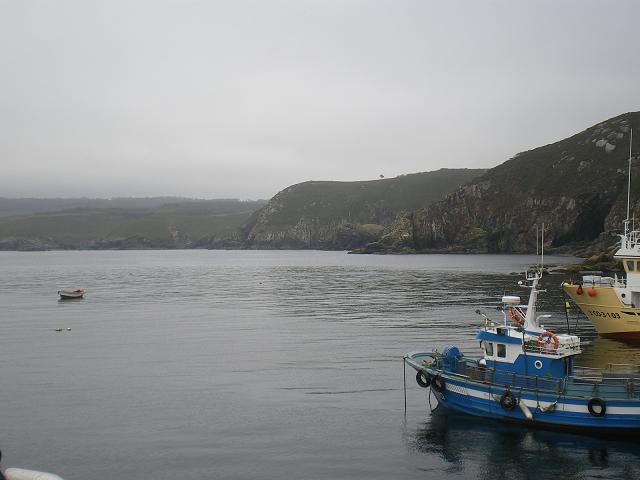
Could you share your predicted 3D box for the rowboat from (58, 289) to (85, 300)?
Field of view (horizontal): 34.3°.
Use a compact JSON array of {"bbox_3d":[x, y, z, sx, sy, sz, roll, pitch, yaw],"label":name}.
[{"bbox_3d":[-28.264,6.120,118.000,3.200,1.050,1.400,0,0,-33],"label":"rowboat"}]

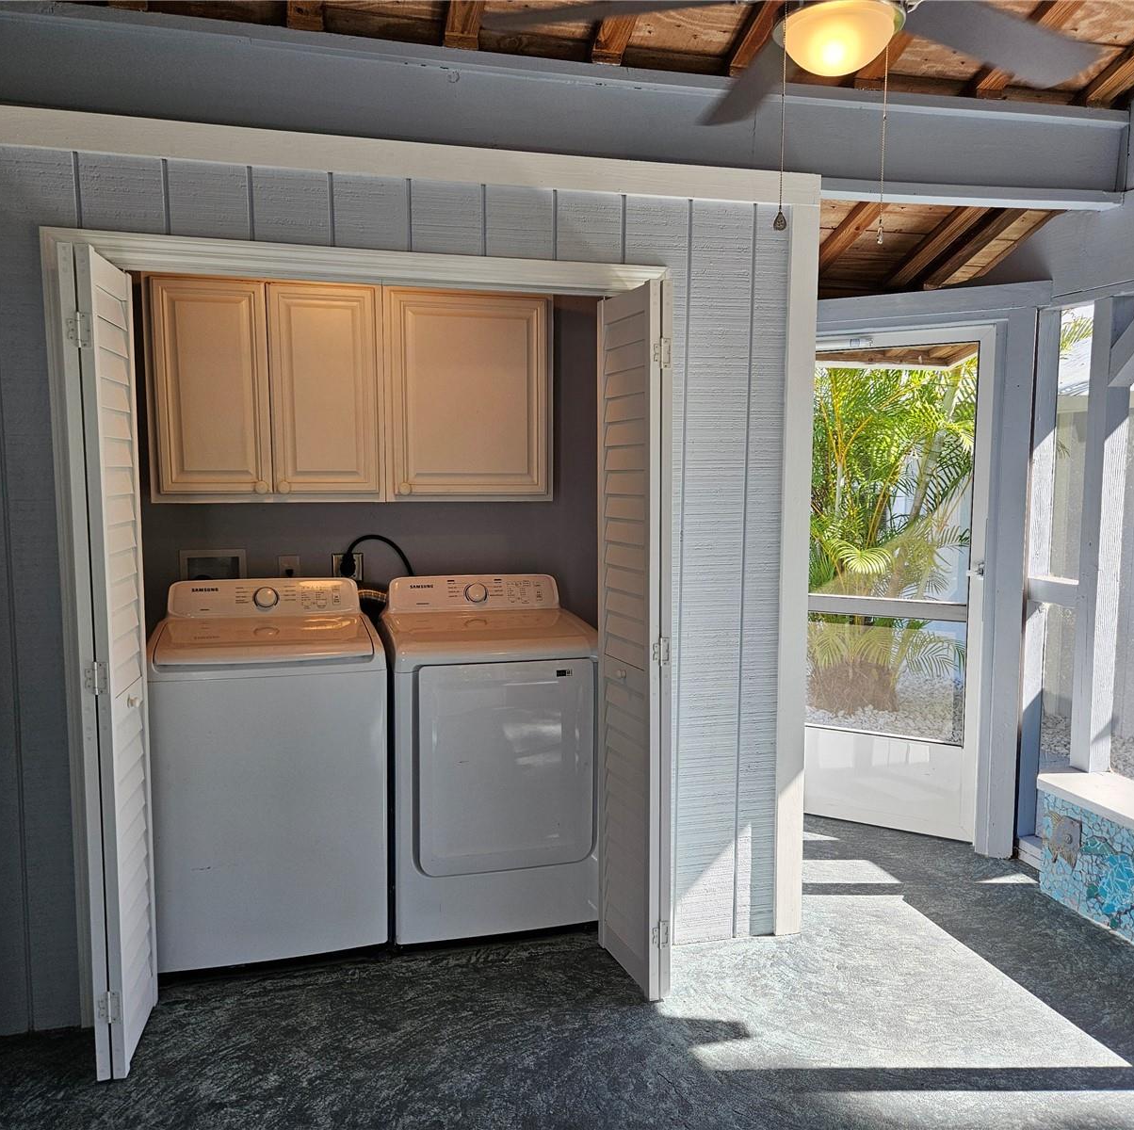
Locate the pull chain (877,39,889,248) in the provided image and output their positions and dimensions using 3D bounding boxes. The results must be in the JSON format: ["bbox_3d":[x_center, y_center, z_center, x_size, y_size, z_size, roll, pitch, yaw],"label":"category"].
[{"bbox_3d":[0.597,-0.807,1.891,0.012,0.385,0.012,-2,6,-15],"label":"pull chain"}]

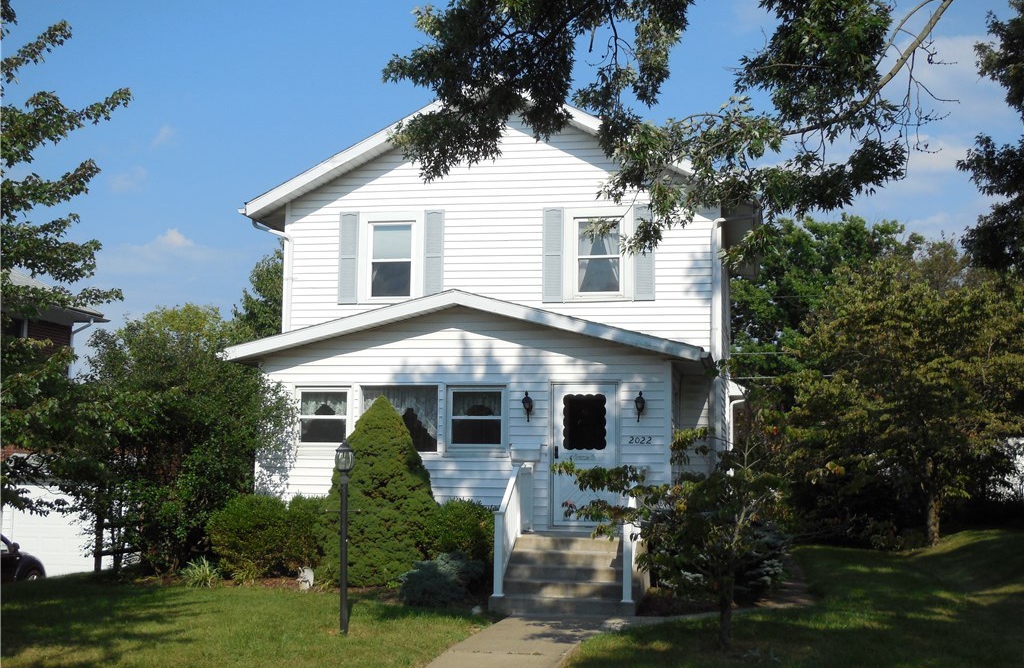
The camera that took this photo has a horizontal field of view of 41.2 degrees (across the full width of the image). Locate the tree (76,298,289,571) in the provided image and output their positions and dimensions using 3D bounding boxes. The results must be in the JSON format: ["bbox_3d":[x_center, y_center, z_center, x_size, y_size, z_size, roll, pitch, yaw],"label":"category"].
[{"bbox_3d":[-4.982,1.554,20.515,3.407,3.999,3.200,0,-6,10],"label":"tree"}]

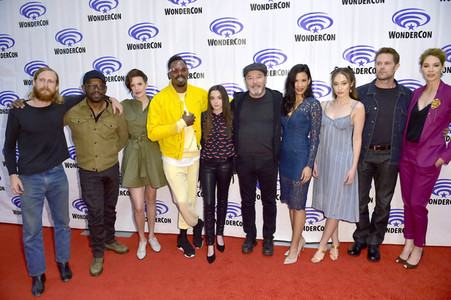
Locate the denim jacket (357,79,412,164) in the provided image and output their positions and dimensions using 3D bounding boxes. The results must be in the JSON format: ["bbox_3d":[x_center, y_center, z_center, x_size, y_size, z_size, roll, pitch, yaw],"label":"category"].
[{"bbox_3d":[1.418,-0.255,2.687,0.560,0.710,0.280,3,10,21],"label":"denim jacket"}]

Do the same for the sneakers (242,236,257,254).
[{"bbox_3d":[0.263,0.920,3.028,0.105,0.120,0.285,3,10,22],"label":"sneakers"}]

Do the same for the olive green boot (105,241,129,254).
[{"bbox_3d":[-1.111,0.957,3.092,0.295,0.125,0.110,5,11,33],"label":"olive green boot"}]

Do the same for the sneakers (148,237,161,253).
[{"bbox_3d":[-0.737,0.961,3.117,0.095,0.095,0.265,-6,10,-26],"label":"sneakers"}]

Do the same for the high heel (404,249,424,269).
[{"bbox_3d":[1.667,0.949,2.664,0.215,0.130,0.082,-7,11,-31],"label":"high heel"}]

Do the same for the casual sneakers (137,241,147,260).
[{"bbox_3d":[-0.827,0.982,3.002,0.095,0.095,0.265,-2,9,-6],"label":"casual sneakers"}]

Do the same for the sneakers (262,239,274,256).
[{"bbox_3d":[0.427,0.924,2.983,0.105,0.120,0.285,0,10,8],"label":"sneakers"}]

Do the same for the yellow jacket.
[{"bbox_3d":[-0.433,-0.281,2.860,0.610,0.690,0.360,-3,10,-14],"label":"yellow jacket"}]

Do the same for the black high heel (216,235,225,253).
[{"bbox_3d":[-0.048,0.924,3.025,0.080,0.125,0.215,-2,10,-7],"label":"black high heel"}]

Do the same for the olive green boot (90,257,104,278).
[{"bbox_3d":[-1.164,1.014,2.738,0.110,0.130,0.295,-4,10,-15],"label":"olive green boot"}]

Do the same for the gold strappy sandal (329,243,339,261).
[{"bbox_3d":[1.036,0.937,2.835,0.085,0.120,0.210,3,10,23],"label":"gold strappy sandal"}]

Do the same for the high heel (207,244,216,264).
[{"bbox_3d":[-0.137,0.972,2.871,0.080,0.130,0.220,-1,9,-2],"label":"high heel"}]

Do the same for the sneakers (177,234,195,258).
[{"bbox_3d":[-0.394,0.914,2.960,0.100,0.180,0.285,-6,11,-27],"label":"sneakers"}]

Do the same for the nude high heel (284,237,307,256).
[{"bbox_3d":[0.679,0.940,2.935,0.235,0.140,0.080,-5,10,-25],"label":"nude high heel"}]

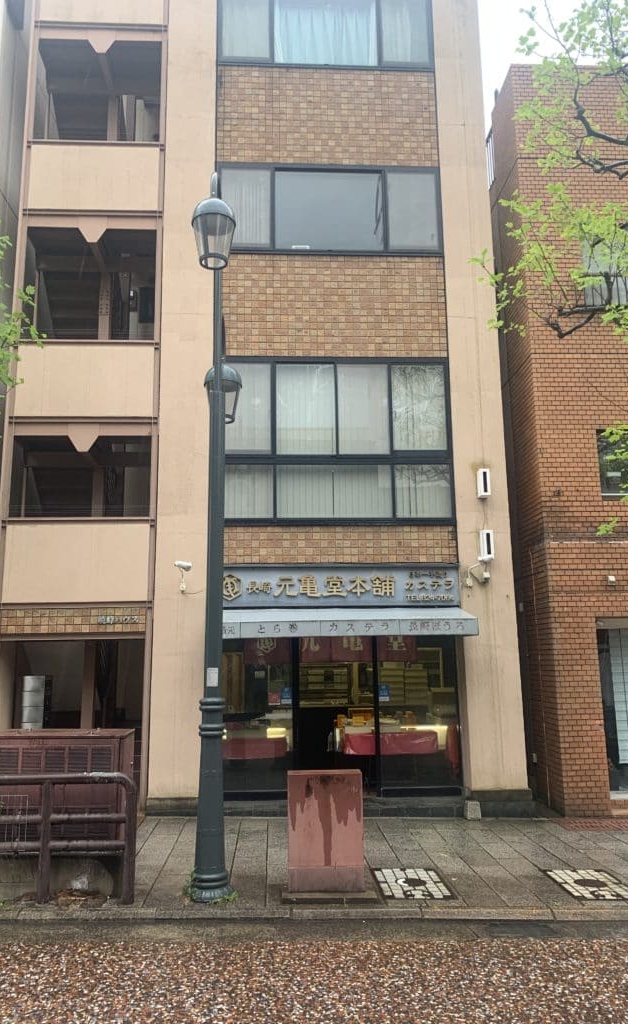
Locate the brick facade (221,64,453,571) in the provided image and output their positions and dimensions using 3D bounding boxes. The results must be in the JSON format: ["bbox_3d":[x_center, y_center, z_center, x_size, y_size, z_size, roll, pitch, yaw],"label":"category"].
[{"bbox_3d":[0.252,-2.906,10.737,3.175,7.366,0.200,0,-11,-3],"label":"brick facade"}]

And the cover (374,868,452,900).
[{"bbox_3d":[0.854,3.284,6.755,0.580,0.040,0.900,2,-10,-3],"label":"cover"}]

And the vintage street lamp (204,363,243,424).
[{"bbox_3d":[-0.946,-1.245,8.032,0.390,0.610,0.390,0,-11,-3],"label":"vintage street lamp"}]

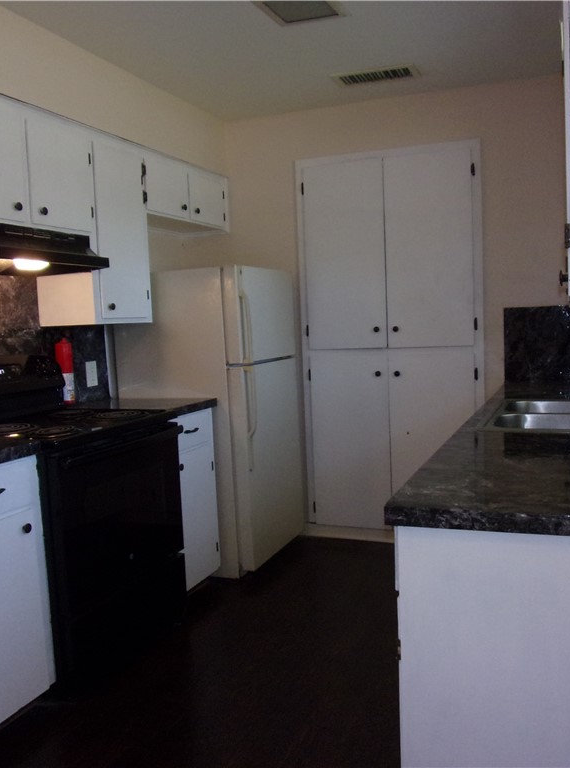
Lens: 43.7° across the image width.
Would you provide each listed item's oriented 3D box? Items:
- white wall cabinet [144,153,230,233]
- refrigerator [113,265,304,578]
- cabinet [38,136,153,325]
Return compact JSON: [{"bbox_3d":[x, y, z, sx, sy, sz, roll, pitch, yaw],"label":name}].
[{"bbox_3d":[-0.656,-1.041,3.961,0.315,0.312,0.881,0,6,23],"label":"white wall cabinet"},{"bbox_3d":[-0.376,0.178,3.986,0.726,1.581,0.692,0,6,23],"label":"refrigerator"},{"bbox_3d":[-0.903,-0.709,3.371,0.315,0.848,0.457,0,6,23],"label":"cabinet"}]

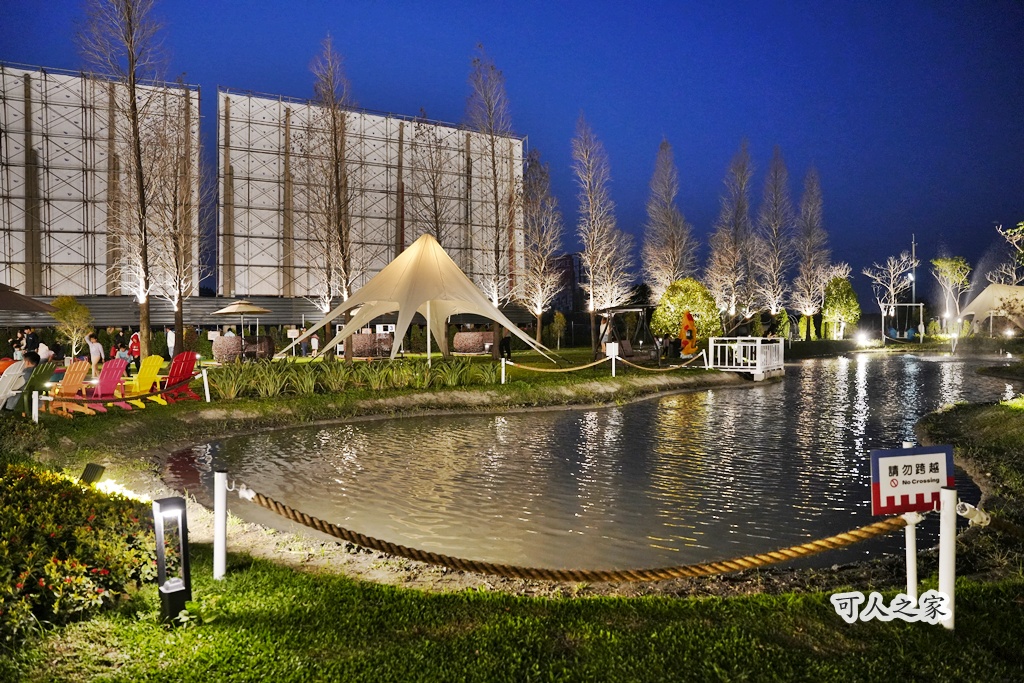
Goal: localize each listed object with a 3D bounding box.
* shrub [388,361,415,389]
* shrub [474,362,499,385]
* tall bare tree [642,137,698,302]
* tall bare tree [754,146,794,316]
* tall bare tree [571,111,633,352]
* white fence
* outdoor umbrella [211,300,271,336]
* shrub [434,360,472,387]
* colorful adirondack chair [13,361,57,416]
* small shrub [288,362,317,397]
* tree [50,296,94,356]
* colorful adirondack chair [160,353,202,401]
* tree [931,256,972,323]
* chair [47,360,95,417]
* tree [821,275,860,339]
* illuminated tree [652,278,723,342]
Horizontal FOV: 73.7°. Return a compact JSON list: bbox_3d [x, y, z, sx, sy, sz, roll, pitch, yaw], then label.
[{"bbox_3d":[-2.816,0.816,17.426,0.680,0.700,0.660,0,1,0],"label":"shrub"},{"bbox_3d":[-0.684,0.844,18.327,0.640,0.600,0.620,0,1,0],"label":"shrub"},{"bbox_3d":[9.857,-6.119,42.861,3.500,13.300,3.400,0,1,0],"label":"tall bare tree"},{"bbox_3d":[18.072,-6.518,46.852,2.650,13.900,2.650,0,1,0],"label":"tall bare tree"},{"bbox_3d":[3.911,-4.580,29.500,2.600,10.400,2.600,0,1,0],"label":"tall bare tree"},{"bbox_3d":[8.000,0.547,23.221,1.650,1.350,2.400,1,2,38],"label":"white fence"},{"bbox_3d":[-12.369,-0.496,31.168,2.800,2.800,2.800,0,1,0],"label":"outdoor umbrella"},{"bbox_3d":[-1.510,0.789,17.592,0.970,0.740,0.900,0,1,0],"label":"shrub"},{"bbox_3d":[-8.172,0.844,11.539,0.880,0.970,0.760,0,1,10],"label":"colorful adirondack chair"},{"bbox_3d":[-4.612,0.829,15.100,0.720,0.730,0.700,0,1,0],"label":"small shrub"},{"bbox_3d":[-16.416,-0.335,25.500,1.450,2.600,1.400,-1,2,-33],"label":"tree"},{"bbox_3d":[-6.703,0.712,13.700,0.840,0.970,0.720,1,1,33],"label":"colorful adirondack chair"},{"bbox_3d":[37.964,-3.628,58.917,3.600,7.300,3.600,0,1,0],"label":"tree"},{"bbox_3d":[-7.722,0.819,11.900,0.840,0.950,0.720,0,1,22],"label":"chair"},{"bbox_3d":[27.895,-2.555,57.940,3.300,5.300,3.200,0,1,0],"label":"tree"},{"bbox_3d":[8.179,-1.406,32.000,3.350,3.100,3.200,0,1,0],"label":"illuminated tree"}]

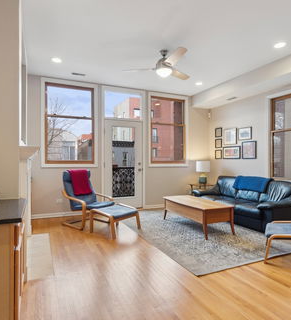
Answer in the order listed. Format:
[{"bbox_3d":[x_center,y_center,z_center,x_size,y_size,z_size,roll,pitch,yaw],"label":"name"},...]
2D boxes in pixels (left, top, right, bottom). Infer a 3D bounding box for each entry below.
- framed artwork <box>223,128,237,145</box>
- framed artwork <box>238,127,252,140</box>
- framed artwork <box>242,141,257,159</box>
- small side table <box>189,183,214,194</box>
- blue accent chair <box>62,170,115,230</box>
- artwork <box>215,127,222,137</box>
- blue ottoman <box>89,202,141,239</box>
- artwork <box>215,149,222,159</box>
[{"bbox_3d":[2.108,-0.576,5.606,0.025,0.394,0.409,0,0,-24],"label":"framed artwork"},{"bbox_3d":[2.293,-0.593,5.194,0.025,0.282,0.356,0,0,-24],"label":"framed artwork"},{"bbox_3d":[2.340,-0.210,5.088,0.025,0.394,0.374,0,0,-24],"label":"framed artwork"},{"bbox_3d":[1.492,0.920,5.886,0.500,0.560,0.500,0,0,-24],"label":"small side table"},{"bbox_3d":[-1.123,0.700,4.303,0.790,1.000,0.680,0,0,35],"label":"blue accent chair"},{"bbox_3d":[1.939,-0.722,5.982,0.025,0.254,0.242,0,0,-24],"label":"artwork"},{"bbox_3d":[-0.512,1.005,3.824,0.540,0.390,0.600,0,0,33],"label":"blue ottoman"},{"bbox_3d":[1.939,-0.136,5.982,0.025,0.241,0.242,0,0,-24],"label":"artwork"}]

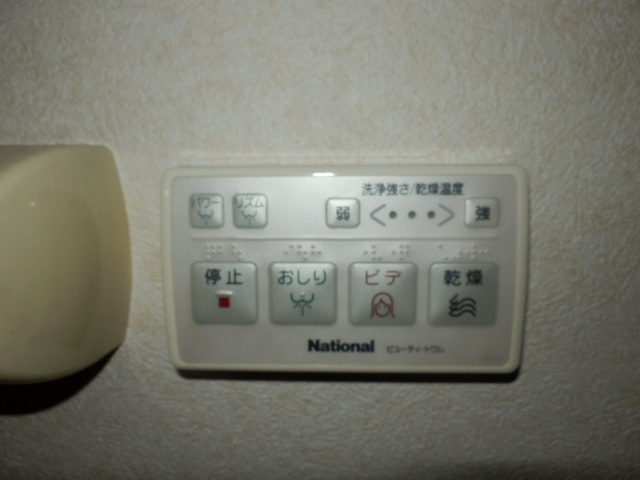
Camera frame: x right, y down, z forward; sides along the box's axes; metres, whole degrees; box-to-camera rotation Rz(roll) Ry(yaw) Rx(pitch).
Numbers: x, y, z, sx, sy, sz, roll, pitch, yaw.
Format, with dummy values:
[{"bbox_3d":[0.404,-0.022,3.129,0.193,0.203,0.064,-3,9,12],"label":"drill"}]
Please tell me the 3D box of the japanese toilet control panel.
[{"bbox_3d":[0.010,0.012,0.186,0.144,0.084,0.020,0,6,2],"label":"japanese toilet control panel"}]

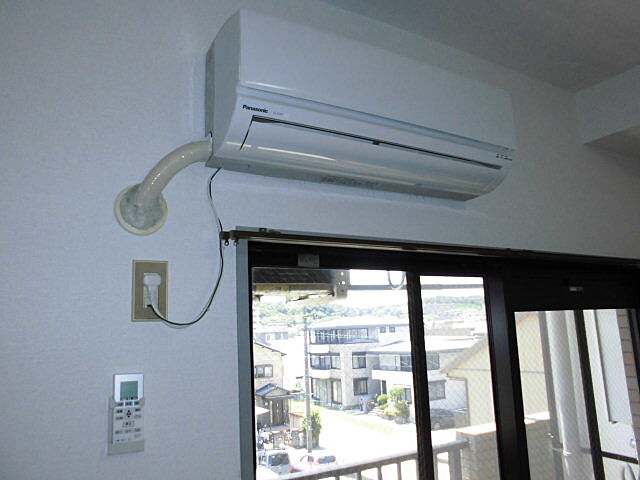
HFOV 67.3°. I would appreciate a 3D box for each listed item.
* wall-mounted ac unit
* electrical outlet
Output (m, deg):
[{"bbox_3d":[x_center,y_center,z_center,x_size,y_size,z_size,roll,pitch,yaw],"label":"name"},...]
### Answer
[{"bbox_3d":[0.150,-0.289,1.209,0.830,0.275,0.203,4,-11,-32],"label":"wall-mounted ac unit"},{"bbox_3d":[-0.332,0.101,0.947,0.070,0.120,0.015,4,-11,-32],"label":"electrical outlet"}]

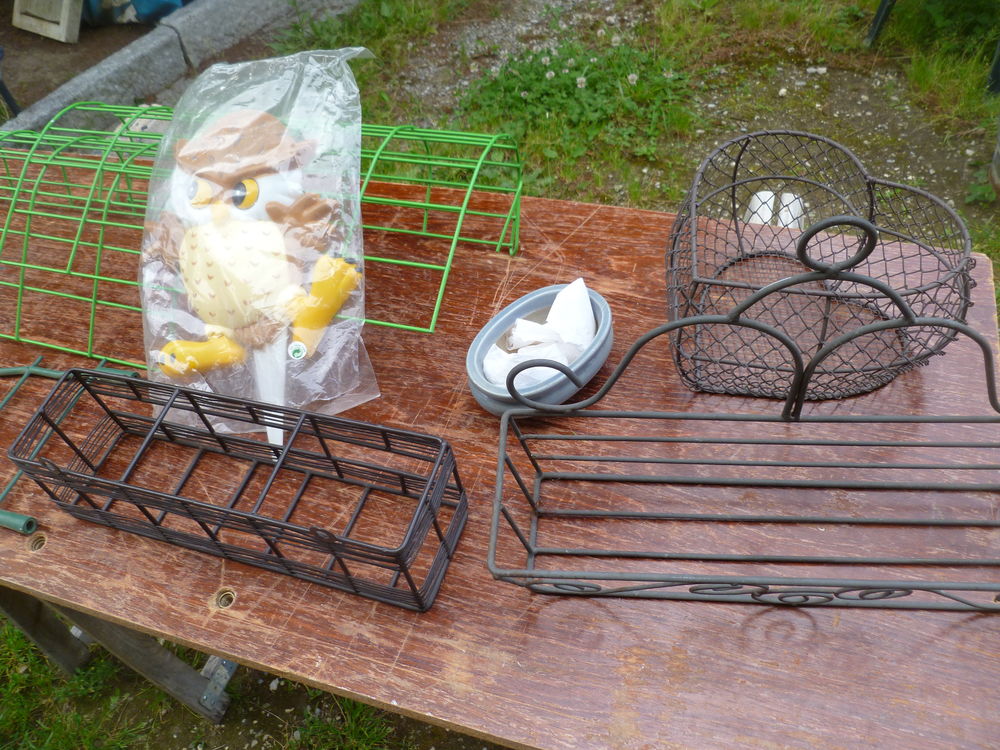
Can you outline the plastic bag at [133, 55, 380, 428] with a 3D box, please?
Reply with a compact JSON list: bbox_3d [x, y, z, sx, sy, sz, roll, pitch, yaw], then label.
[{"bbox_3d":[-0.230,-0.121,0.778,0.230,0.365,0.120,4,19,4],"label":"plastic bag"}]

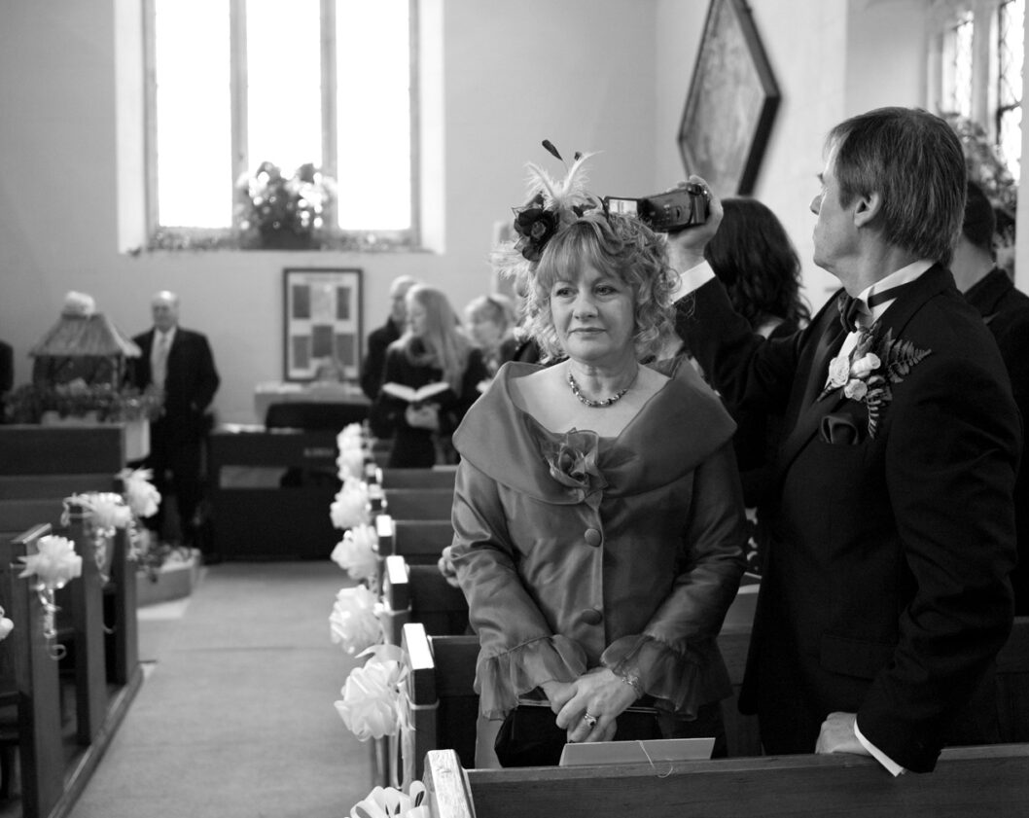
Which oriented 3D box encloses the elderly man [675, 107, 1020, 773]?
[{"bbox_3d":[0.512,0.430,2.107,0.440,1.791,0.530,-2,5,-21],"label":"elderly man"}]

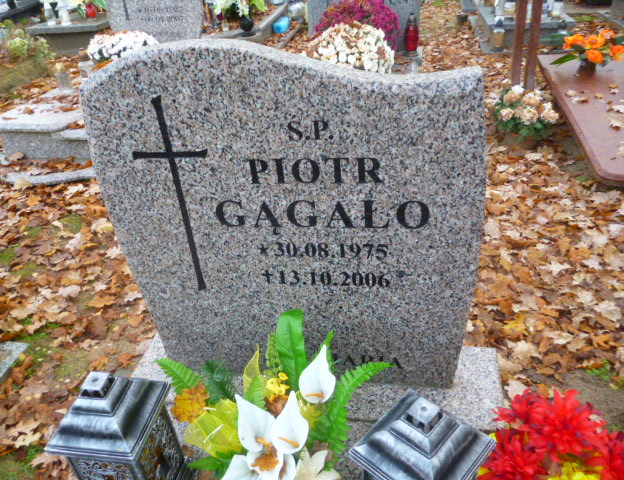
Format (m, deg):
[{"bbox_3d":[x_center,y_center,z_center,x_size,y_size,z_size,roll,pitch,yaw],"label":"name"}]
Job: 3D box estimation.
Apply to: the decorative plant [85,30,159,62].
[{"bbox_3d":[-1.182,-1.202,3.300,0.430,0.290,0.390,2,34,13],"label":"decorative plant"}]

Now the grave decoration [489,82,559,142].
[{"bbox_3d":[0.998,-0.591,2.420,0.310,0.280,0.290,2,34,13],"label":"grave decoration"}]

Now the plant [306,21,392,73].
[{"bbox_3d":[0.205,-0.969,2.750,0.430,0.320,0.390,2,34,13],"label":"plant"}]

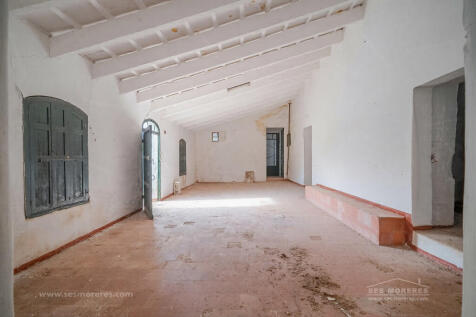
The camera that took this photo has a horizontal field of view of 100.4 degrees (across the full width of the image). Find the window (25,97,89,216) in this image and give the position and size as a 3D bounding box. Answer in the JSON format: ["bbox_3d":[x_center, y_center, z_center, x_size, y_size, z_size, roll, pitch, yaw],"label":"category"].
[{"bbox_3d":[-2.290,-0.057,2.590,0.080,1.430,0.880,0,0,2],"label":"window"}]

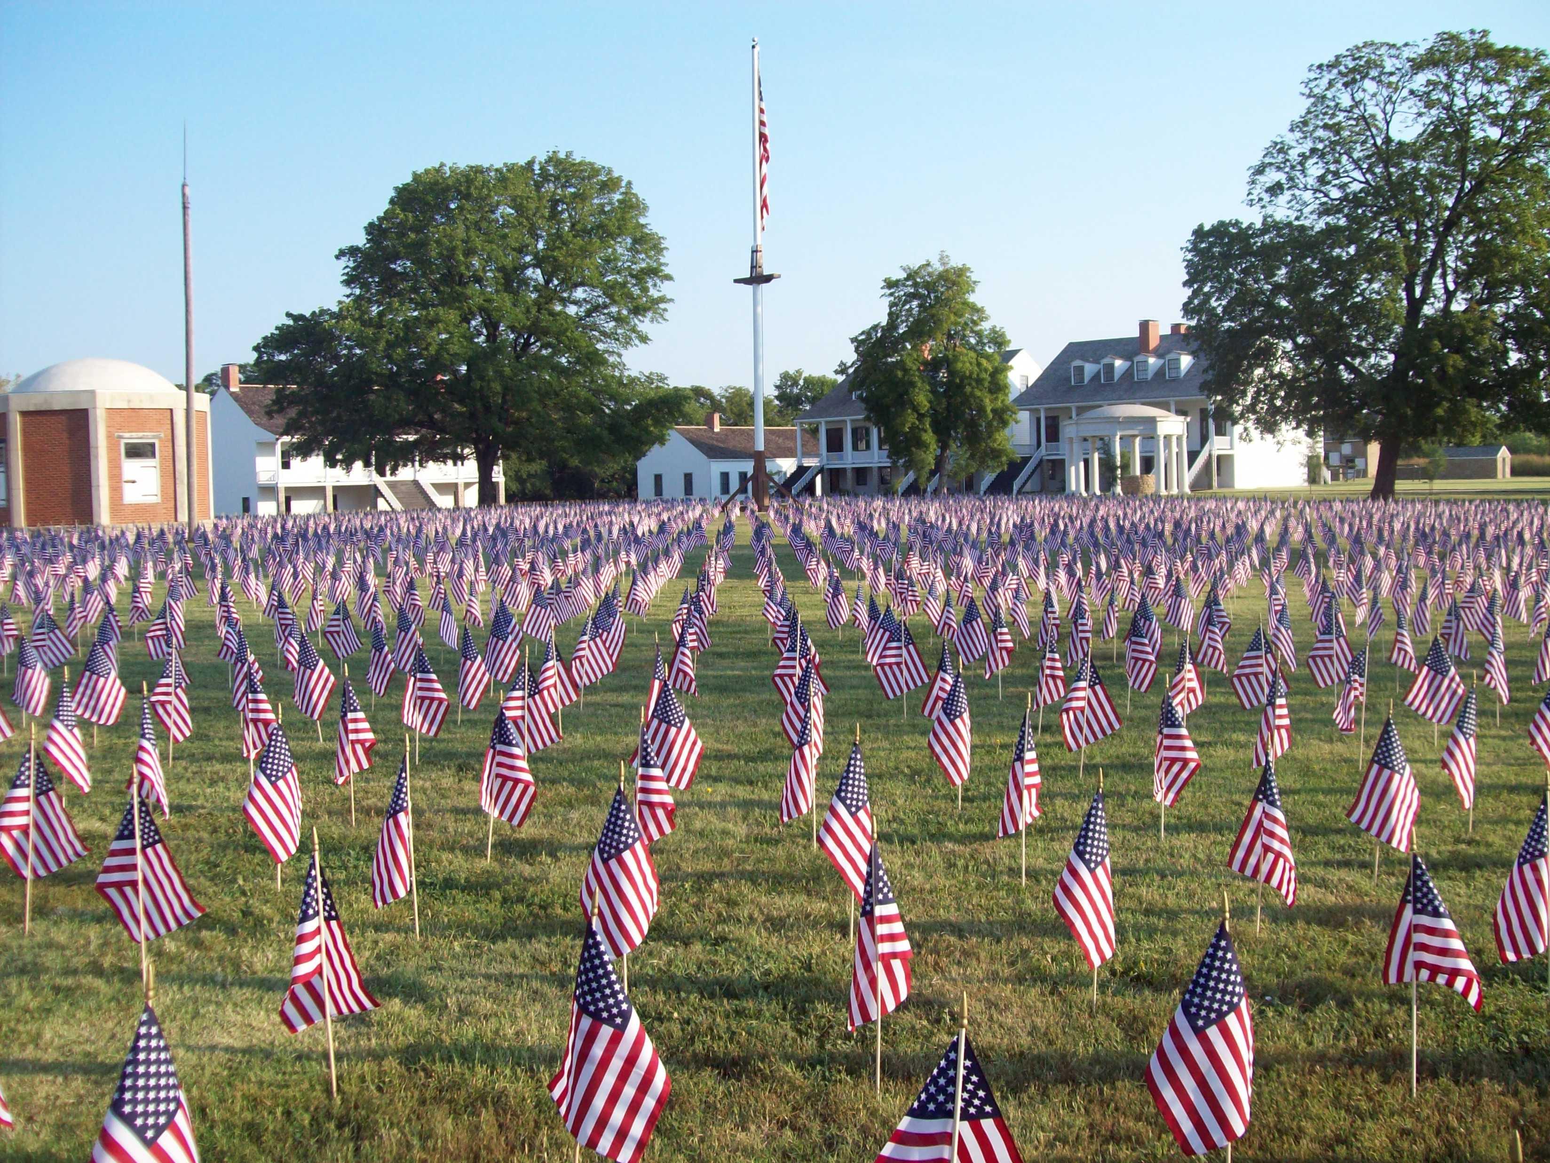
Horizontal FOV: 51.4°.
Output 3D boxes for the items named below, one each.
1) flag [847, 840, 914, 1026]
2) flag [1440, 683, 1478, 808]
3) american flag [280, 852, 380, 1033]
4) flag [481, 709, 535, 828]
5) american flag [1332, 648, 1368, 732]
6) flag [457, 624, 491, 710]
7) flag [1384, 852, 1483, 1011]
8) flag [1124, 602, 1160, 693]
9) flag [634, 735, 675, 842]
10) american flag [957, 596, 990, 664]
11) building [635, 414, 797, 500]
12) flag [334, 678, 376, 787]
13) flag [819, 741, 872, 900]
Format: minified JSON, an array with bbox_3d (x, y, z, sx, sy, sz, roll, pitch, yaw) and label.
[{"bbox_3d":[0.260,0.876,3.978,0.154,0.454,0.150,0,4,2],"label":"flag"},{"bbox_3d":[2.898,0.708,6.828,0.160,0.528,0.160,1,5,23],"label":"flag"},{"bbox_3d":[-1.114,0.903,4.040,0.250,0.450,0.150,-1,4,-9],"label":"american flag"},{"bbox_3d":[-1.096,0.766,6.600,0.223,0.486,0.140,-2,4,-9],"label":"flag"},{"bbox_3d":[2.962,0.561,8.300,0.181,0.455,0.150,1,4,20],"label":"american flag"},{"bbox_3d":[-1.843,0.523,9.871,0.201,0.523,0.140,0,4,-5],"label":"flag"},{"bbox_3d":[1.653,0.879,4.050,0.249,0.399,0.140,1,4,22],"label":"flag"},{"bbox_3d":[2.196,0.410,9.650,0.210,0.510,0.140,0,4,8],"label":"flag"},{"bbox_3d":[-0.457,0.776,6.080,0.151,0.434,0.140,-1,4,-4],"label":"flag"},{"bbox_3d":[1.449,0.355,11.800,0.248,0.487,0.140,0,4,7],"label":"american flag"},{"bbox_3d":[-2.700,-9.600,125.000,13.000,6.800,9.500,-4,5,-39],"label":"building"},{"bbox_3d":[-1.828,0.651,7.014,0.179,0.475,0.140,0,4,-7],"label":"flag"},{"bbox_3d":[0.229,0.771,5.208,0.172,0.512,0.150,-1,4,3],"label":"flag"}]

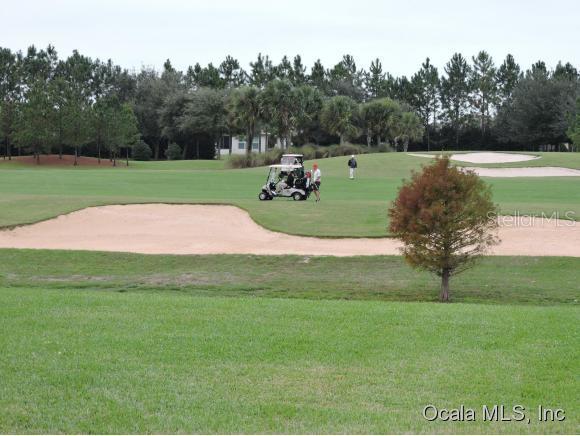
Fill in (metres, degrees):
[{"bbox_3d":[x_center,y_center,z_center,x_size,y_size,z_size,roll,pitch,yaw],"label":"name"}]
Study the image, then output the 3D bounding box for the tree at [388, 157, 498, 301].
[{"bbox_3d":[3.280,0.214,43.000,2.330,3.100,2.280,0,2,0],"label":"tree"}]

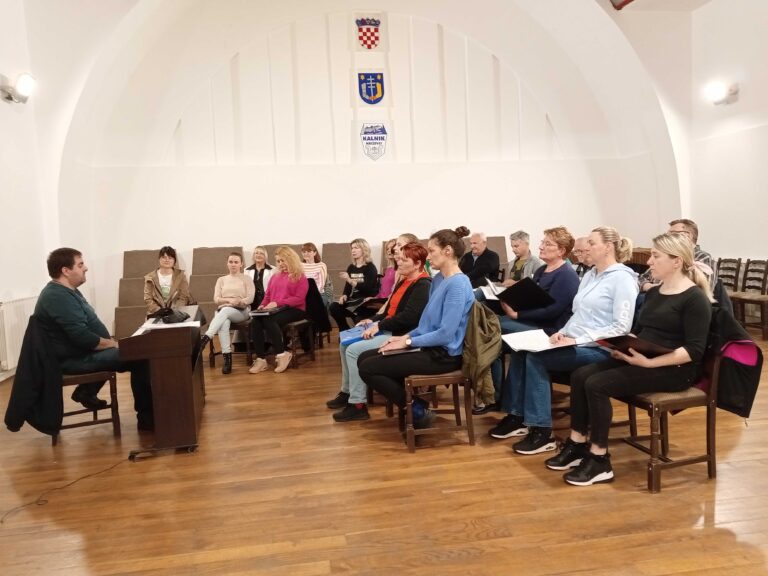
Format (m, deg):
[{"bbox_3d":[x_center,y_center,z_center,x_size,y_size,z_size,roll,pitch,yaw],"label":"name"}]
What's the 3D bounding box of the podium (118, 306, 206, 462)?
[{"bbox_3d":[-1.514,0.618,4.394,0.450,0.830,1.020,-4,5,-13],"label":"podium"}]

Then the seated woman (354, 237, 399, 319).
[{"bbox_3d":[-0.003,0.150,6.804,0.820,1.320,0.520,-6,5,-41],"label":"seated woman"}]

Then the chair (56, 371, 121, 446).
[{"bbox_3d":[-2.177,0.618,4.444,0.470,0.880,0.440,-5,5,-24],"label":"chair"}]

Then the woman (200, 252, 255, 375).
[{"bbox_3d":[-1.700,0.254,6.896,0.560,1.250,0.850,-3,4,0],"label":"woman"}]

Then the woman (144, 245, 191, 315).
[{"bbox_3d":[-2.392,0.232,6.943,0.540,1.350,0.780,-4,4,-14],"label":"woman"}]

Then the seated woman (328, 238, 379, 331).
[{"bbox_3d":[-0.364,0.143,6.993,0.800,1.340,0.520,-6,5,-44],"label":"seated woman"}]

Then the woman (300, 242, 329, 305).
[{"bbox_3d":[-0.916,0.100,8.121,0.520,1.330,0.800,-2,4,9],"label":"woman"}]

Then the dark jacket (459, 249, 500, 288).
[{"bbox_3d":[1.011,-0.116,6.557,0.520,0.620,0.420,0,5,32],"label":"dark jacket"}]

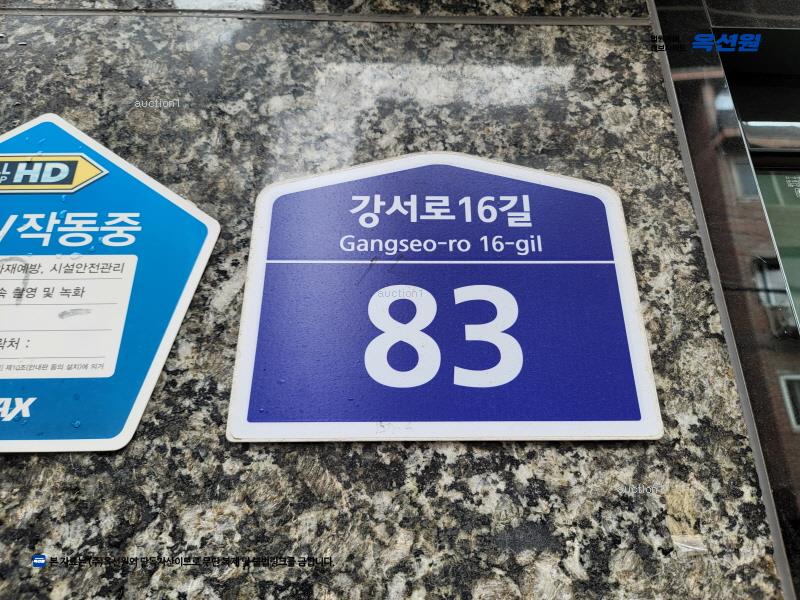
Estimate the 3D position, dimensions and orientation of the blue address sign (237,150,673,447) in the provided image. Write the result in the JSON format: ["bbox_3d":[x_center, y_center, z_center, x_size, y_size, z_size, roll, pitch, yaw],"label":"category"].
[{"bbox_3d":[0.034,-0.015,0.484,0.325,0.264,0.008,0,-24,0],"label":"blue address sign"}]

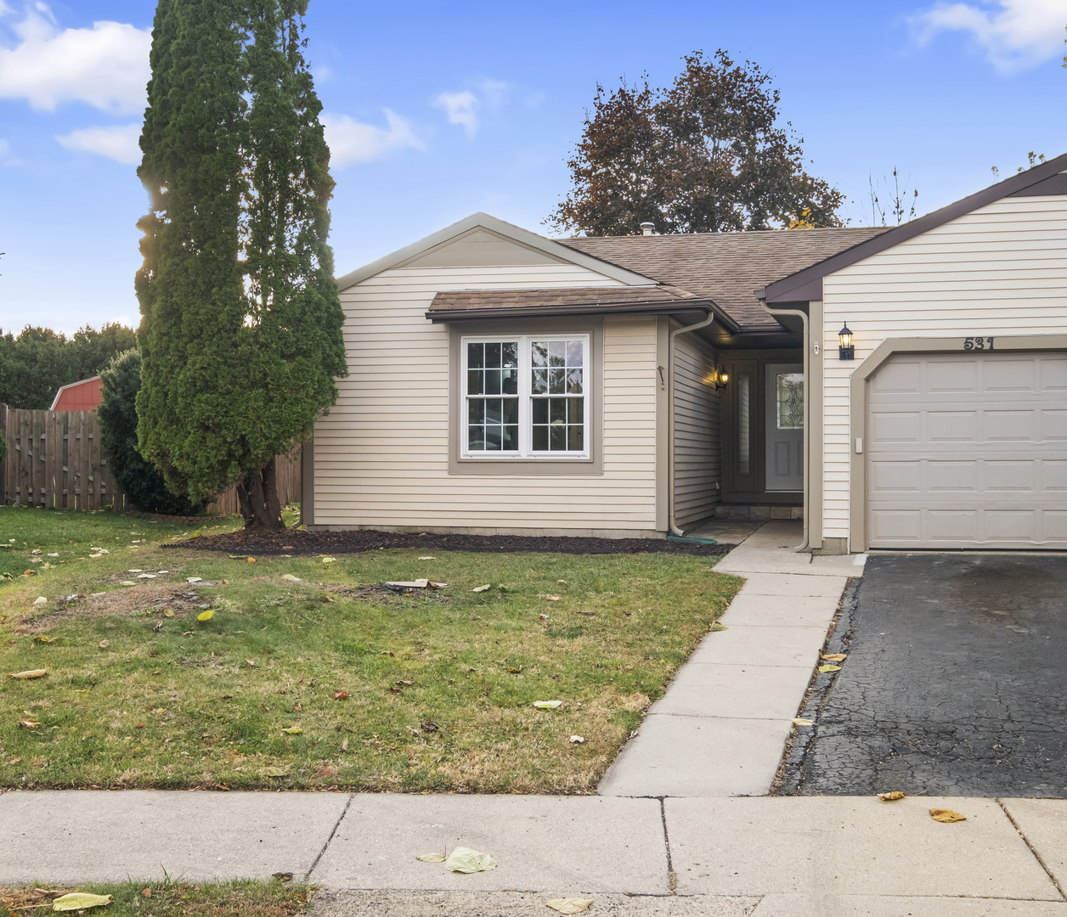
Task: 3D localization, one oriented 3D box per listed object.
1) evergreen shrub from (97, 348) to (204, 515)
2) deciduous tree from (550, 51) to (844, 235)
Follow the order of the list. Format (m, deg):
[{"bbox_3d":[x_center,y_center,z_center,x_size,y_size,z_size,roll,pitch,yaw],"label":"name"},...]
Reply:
[{"bbox_3d":[-5.950,-0.480,22.200,2.100,2.750,2.000,0,0,0],"label":"evergreen shrub"},{"bbox_3d":[5.000,-5.800,42.000,9.300,13.400,9.200,0,0,0],"label":"deciduous tree"}]

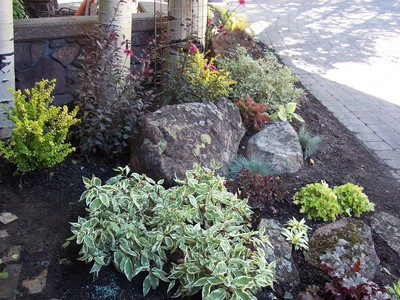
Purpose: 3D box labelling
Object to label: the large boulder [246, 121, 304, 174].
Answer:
[{"bbox_3d":[0.528,-0.023,3.205,0.387,0.371,0.329,5,22,9],"label":"large boulder"}]

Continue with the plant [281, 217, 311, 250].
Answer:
[{"bbox_3d":[0.498,0.435,2.351,0.150,0.161,0.150,7,23,13],"label":"plant"}]

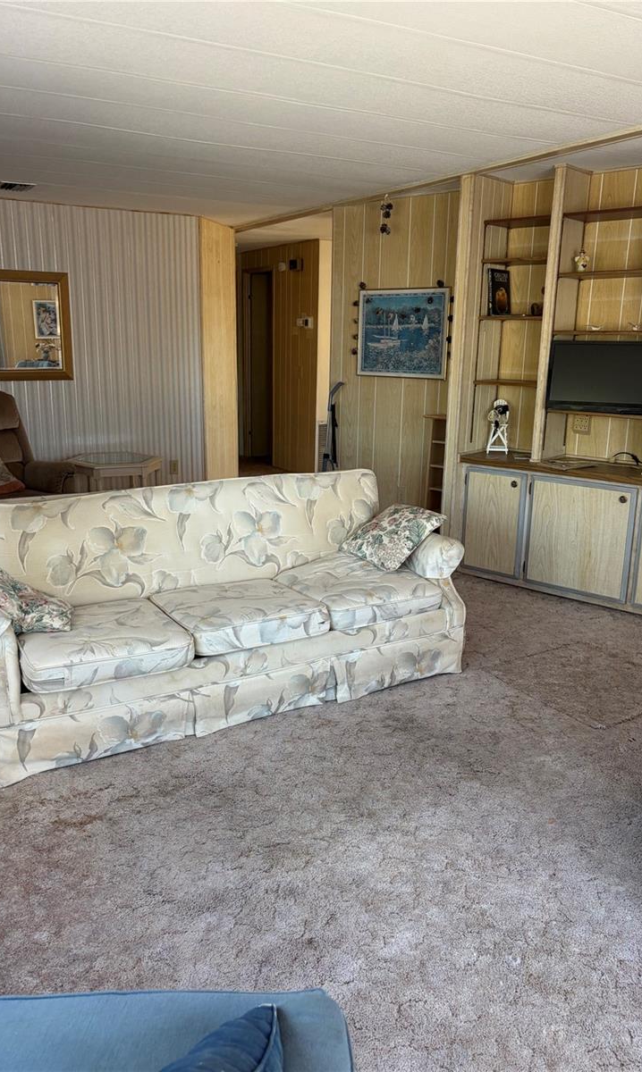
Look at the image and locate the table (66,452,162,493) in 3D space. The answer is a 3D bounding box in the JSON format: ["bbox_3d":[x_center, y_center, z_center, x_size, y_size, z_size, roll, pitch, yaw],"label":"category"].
[{"bbox_3d":[-1.526,-0.309,5.970,0.690,0.520,0.650,-3,15,-16],"label":"table"}]

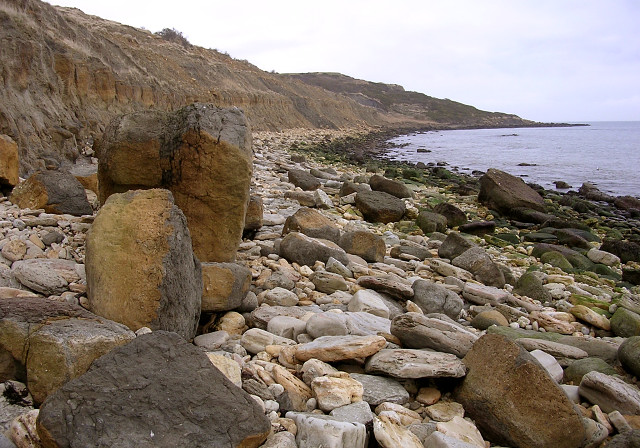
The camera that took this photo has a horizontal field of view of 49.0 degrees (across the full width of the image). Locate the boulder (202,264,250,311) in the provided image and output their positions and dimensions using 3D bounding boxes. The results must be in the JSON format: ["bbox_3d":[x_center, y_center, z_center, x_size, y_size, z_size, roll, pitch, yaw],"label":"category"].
[{"bbox_3d":[-0.785,0.494,5.507,0.447,0.357,0.358,2,8,12],"label":"boulder"}]

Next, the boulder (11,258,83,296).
[{"bbox_3d":[-2.100,0.408,5.392,0.510,0.262,0.331,2,9,15],"label":"boulder"}]

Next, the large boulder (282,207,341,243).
[{"bbox_3d":[-0.104,0.022,8.706,0.690,0.432,0.518,3,9,20],"label":"large boulder"}]

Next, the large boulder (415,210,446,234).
[{"bbox_3d":[1.660,-0.023,10.427,0.442,0.343,0.376,0,8,0],"label":"large boulder"}]

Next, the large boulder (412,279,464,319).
[{"bbox_3d":[1.010,0.632,5.986,0.420,0.302,0.315,3,9,20],"label":"large boulder"}]

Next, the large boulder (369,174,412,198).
[{"bbox_3d":[1.505,-0.793,15.018,0.923,0.517,0.554,4,9,25],"label":"large boulder"}]

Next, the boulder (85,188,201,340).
[{"bbox_3d":[-1.246,0.280,4.981,0.739,1.052,0.554,1,8,8],"label":"boulder"}]

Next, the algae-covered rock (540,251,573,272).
[{"bbox_3d":[2.798,0.442,8.300,0.366,0.239,0.293,2,9,15],"label":"algae-covered rock"}]

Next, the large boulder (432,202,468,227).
[{"bbox_3d":[2.079,-0.138,11.284,0.586,0.399,0.440,3,9,20],"label":"large boulder"}]

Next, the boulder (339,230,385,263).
[{"bbox_3d":[0.489,0.258,8.126,0.526,0.339,0.421,-1,8,-10],"label":"boulder"}]

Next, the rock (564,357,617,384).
[{"bbox_3d":[1.723,0.941,4.476,0.307,0.159,0.230,1,8,10],"label":"rock"}]

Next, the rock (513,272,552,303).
[{"bbox_3d":[2.040,0.608,6.748,0.362,0.255,0.289,3,9,20],"label":"rock"}]

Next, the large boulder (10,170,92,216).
[{"bbox_3d":[-3.930,-0.454,10.307,1.036,0.637,0.829,3,9,22],"label":"large boulder"}]

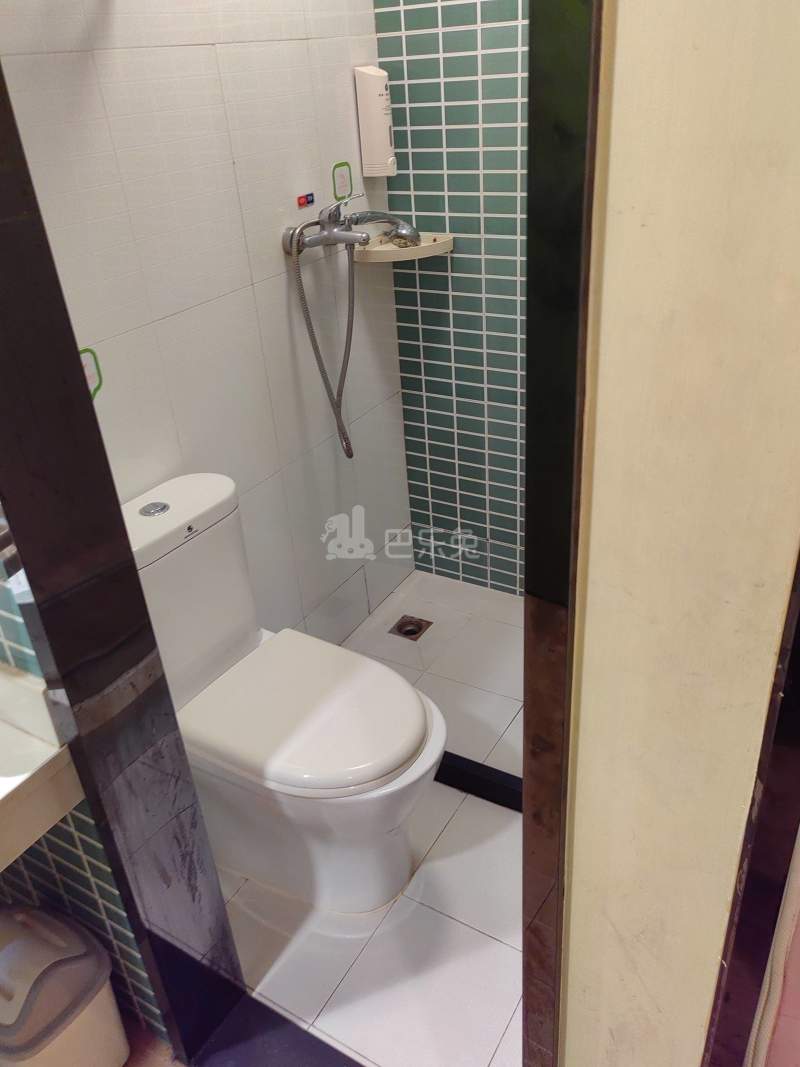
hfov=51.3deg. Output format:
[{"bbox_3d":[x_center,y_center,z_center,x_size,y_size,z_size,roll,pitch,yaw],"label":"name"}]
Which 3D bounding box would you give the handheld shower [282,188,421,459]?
[{"bbox_3d":[-0.072,-0.525,2.086,0.190,0.630,0.370,13,35,28],"label":"handheld shower"}]

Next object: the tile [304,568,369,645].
[{"bbox_3d":[-0.182,0.242,2.433,0.010,0.184,0.300,13,35,28],"label":"tile"}]

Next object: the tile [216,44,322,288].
[{"bbox_3d":[-0.266,-0.812,1.819,0.010,0.455,0.300,13,35,28],"label":"tile"}]

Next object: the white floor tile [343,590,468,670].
[{"bbox_3d":[0.021,0.294,2.508,0.290,0.010,0.296,13,35,28],"label":"white floor tile"}]

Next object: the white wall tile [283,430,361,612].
[{"bbox_3d":[-0.201,-0.029,2.256,0.010,0.450,0.301,13,34,28],"label":"white wall tile"}]

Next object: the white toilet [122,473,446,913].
[{"bbox_3d":[-0.219,0.350,1.628,0.675,0.782,0.372,13,34,28],"label":"white toilet"}]

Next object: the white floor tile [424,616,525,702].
[{"bbox_3d":[0.272,0.354,2.371,0.295,0.010,0.296,13,35,28],"label":"white floor tile"}]

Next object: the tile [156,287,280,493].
[{"bbox_3d":[-0.387,-0.284,1.828,0.010,0.449,0.299,13,35,28],"label":"tile"}]

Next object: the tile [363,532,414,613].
[{"bbox_3d":[-0.032,0.108,2.628,0.010,0.180,0.286,13,34,28],"label":"tile"}]

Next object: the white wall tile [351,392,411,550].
[{"bbox_3d":[-0.054,-0.164,2.471,0.010,0.450,0.286,13,34,28],"label":"white wall tile"}]

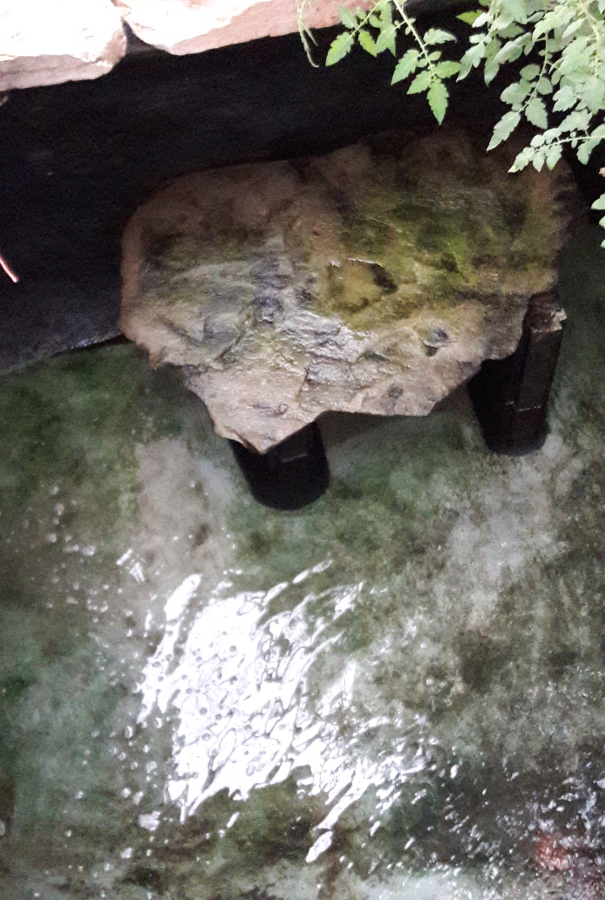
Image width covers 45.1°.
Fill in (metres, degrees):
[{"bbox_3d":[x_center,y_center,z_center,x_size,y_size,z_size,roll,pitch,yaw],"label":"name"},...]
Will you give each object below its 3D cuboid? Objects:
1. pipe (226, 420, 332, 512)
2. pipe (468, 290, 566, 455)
[{"bbox_3d":[-0.038,-0.020,1.249,0.141,0.230,0.141,-18,45,0],"label":"pipe"},{"bbox_3d":[0.334,-0.116,1.194,0.128,0.241,0.128,-18,45,0],"label":"pipe"}]

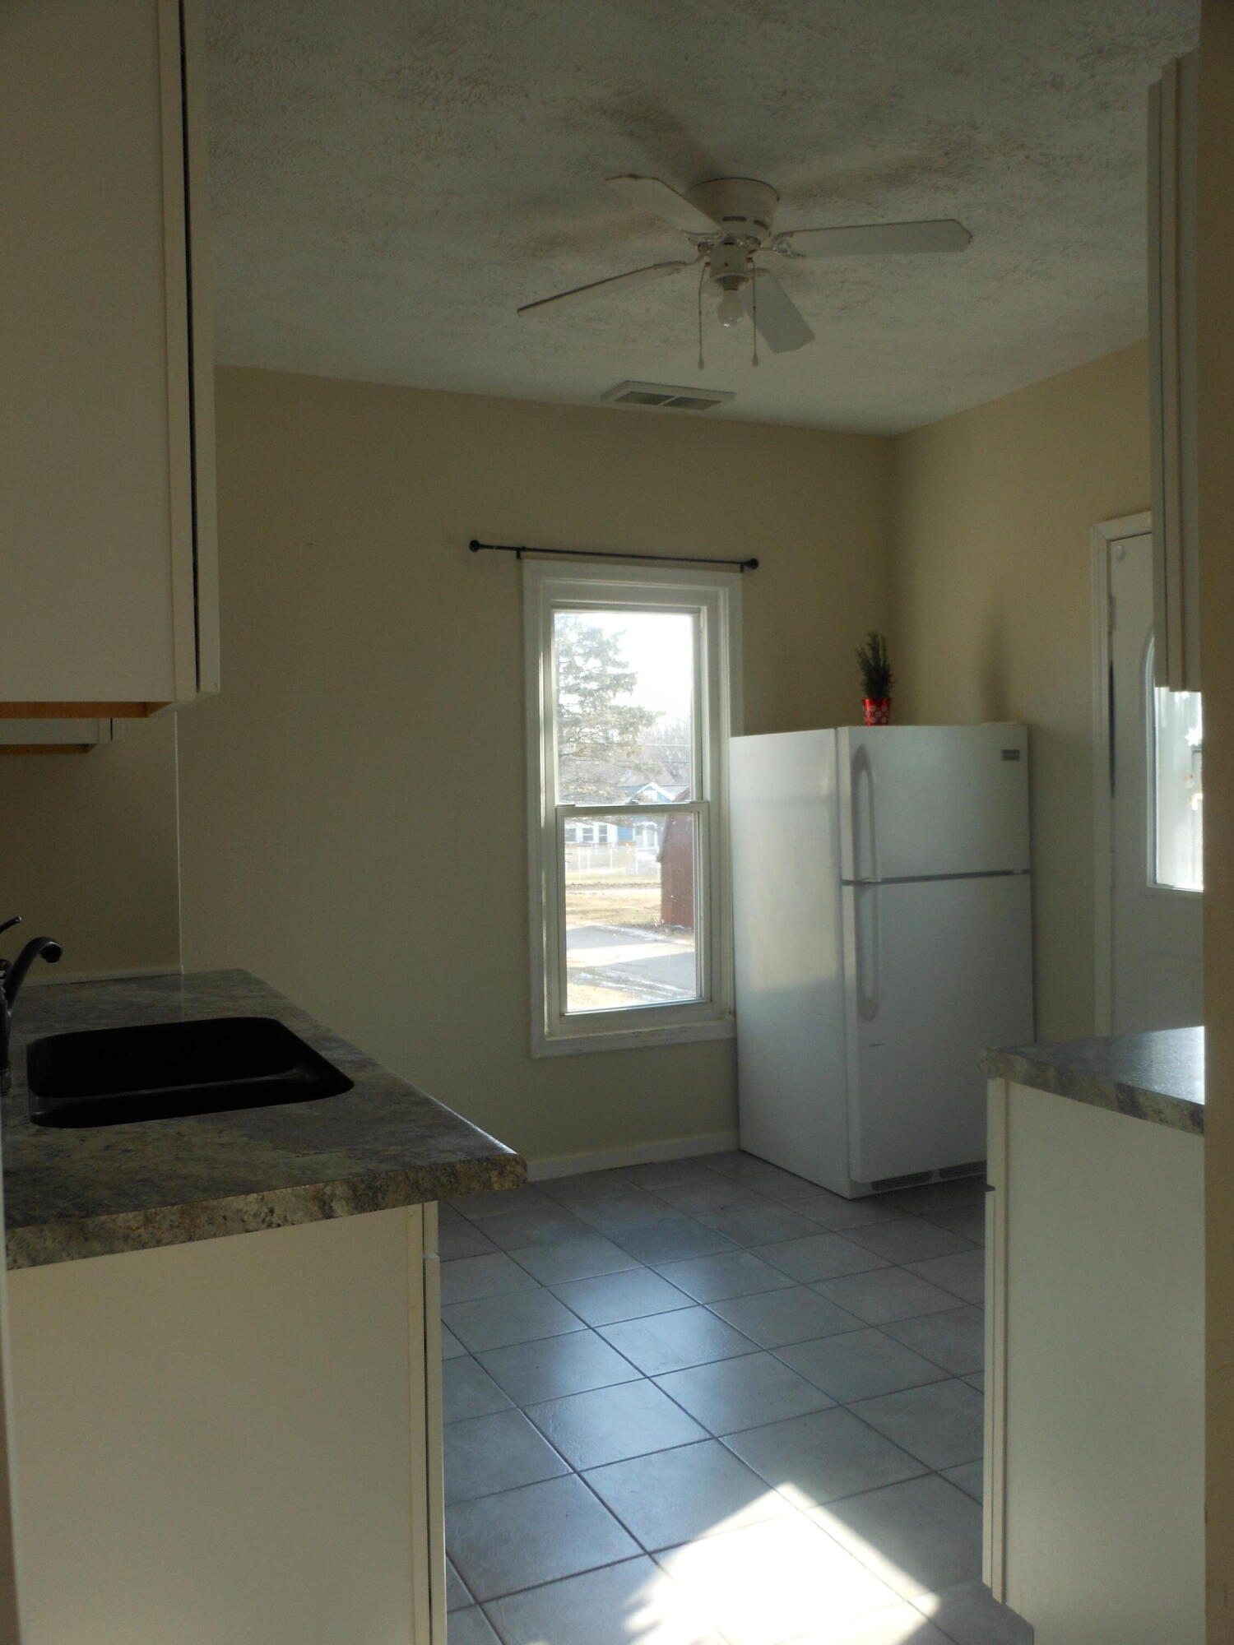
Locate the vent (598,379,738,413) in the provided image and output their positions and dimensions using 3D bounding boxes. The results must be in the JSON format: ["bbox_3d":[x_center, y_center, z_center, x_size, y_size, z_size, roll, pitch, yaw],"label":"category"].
[{"bbox_3d":[0.175,-1.411,4.388,0.401,0.025,0.220,-2,2,-25],"label":"vent"}]

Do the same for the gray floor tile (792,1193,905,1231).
[{"bbox_3d":[0.717,1.211,4.140,0.303,0.010,0.303,-2,2,-25],"label":"gray floor tile"}]

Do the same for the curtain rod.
[{"bbox_3d":[0.008,-0.902,4.555,1.088,0.055,0.080,-2,2,-25],"label":"curtain rod"}]

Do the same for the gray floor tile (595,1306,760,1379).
[{"bbox_3d":[0.144,1.239,3.175,0.303,0.010,0.303,-2,2,-25],"label":"gray floor tile"}]

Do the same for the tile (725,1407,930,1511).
[{"bbox_3d":[0.406,1.248,2.619,0.303,0.010,0.303,-2,2,-25],"label":"tile"}]

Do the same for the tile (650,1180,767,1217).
[{"bbox_3d":[0.307,1.214,4.287,0.303,0.010,0.303,-2,2,-25],"label":"tile"}]

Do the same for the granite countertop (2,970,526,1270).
[{"bbox_3d":[-0.757,0.371,2.070,0.641,0.040,1.715,-1,2,-25],"label":"granite countertop"}]

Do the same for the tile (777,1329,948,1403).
[{"bbox_3d":[0.547,1.230,3.012,0.302,0.010,0.302,-1,2,-25],"label":"tile"}]

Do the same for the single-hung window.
[{"bbox_3d":[0.064,-0.053,4.667,0.833,1.665,0.090,-2,2,-25],"label":"single-hung window"}]

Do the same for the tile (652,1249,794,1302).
[{"bbox_3d":[0.292,1.232,3.599,0.303,0.010,0.303,-2,2,-25],"label":"tile"}]

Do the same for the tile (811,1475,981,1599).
[{"bbox_3d":[0.539,1.259,2.354,0.303,0.010,0.303,-2,2,-25],"label":"tile"}]

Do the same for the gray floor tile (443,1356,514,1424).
[{"bbox_3d":[-0.411,1.254,2.914,0.303,0.010,0.303,-2,2,-25],"label":"gray floor tile"}]

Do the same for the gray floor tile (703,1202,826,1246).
[{"bbox_3d":[0.438,1.214,3.991,0.303,0.010,0.303,-2,2,-25],"label":"gray floor tile"}]

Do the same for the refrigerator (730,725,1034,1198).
[{"bbox_3d":[0.906,0.435,4.607,0.709,1.501,0.758,-2,2,-25],"label":"refrigerator"}]

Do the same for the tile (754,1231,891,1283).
[{"bbox_3d":[0.570,1.224,3.730,0.303,0.010,0.303,-2,2,-25],"label":"tile"}]

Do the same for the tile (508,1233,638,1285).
[{"bbox_3d":[-0.117,1.229,3.730,0.303,0.010,0.303,-2,2,-25],"label":"tile"}]

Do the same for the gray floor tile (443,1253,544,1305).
[{"bbox_3d":[-0.395,1.237,3.600,0.303,0.010,0.303,-2,2,-25],"label":"gray floor tile"}]

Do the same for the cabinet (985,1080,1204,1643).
[{"bbox_3d":[0.974,0.813,1.844,0.650,0.881,0.632,-2,2,-25],"label":"cabinet"}]

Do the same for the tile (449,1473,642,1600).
[{"bbox_3d":[-0.147,1.256,2.345,0.302,0.010,0.302,-1,2,-25],"label":"tile"}]

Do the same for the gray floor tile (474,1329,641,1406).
[{"bbox_3d":[-0.134,1.238,3.026,0.302,0.010,0.302,-1,2,-25],"label":"gray floor tile"}]

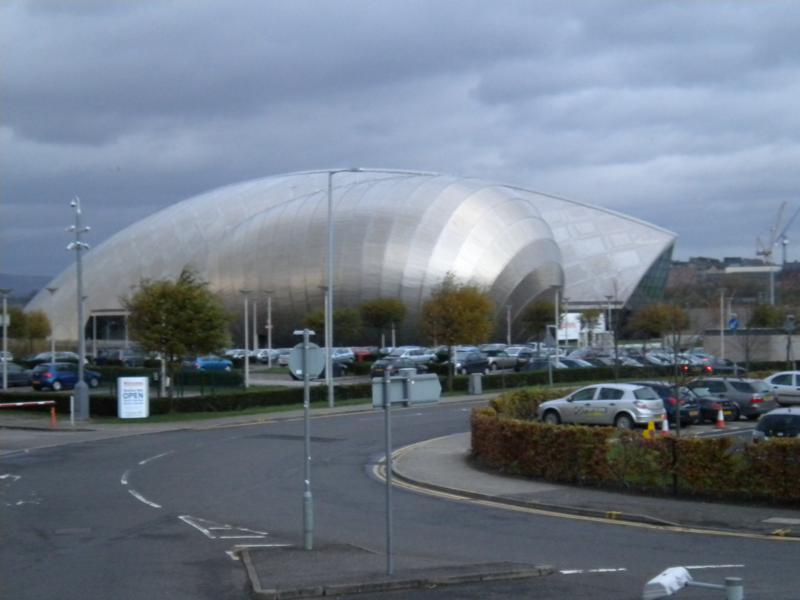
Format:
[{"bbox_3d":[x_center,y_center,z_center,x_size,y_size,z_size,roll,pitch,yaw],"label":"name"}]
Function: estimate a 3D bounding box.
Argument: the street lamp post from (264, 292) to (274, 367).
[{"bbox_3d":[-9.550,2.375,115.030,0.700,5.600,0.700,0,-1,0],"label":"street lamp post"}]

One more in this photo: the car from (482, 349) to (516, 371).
[{"bbox_3d":[6.849,3.985,103.000,1.700,1.430,4.000,0,-1,-45],"label":"car"}]

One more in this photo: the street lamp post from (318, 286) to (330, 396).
[{"bbox_3d":[-3.979,2.006,84.500,0.750,5.480,0.750,-1,0,0],"label":"street lamp post"}]

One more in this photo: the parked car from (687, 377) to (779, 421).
[{"bbox_3d":[11.516,3.623,58.100,4.600,1.500,1.770,-1,-1,40],"label":"parked car"}]

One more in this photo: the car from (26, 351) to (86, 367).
[{"bbox_3d":[-22.732,4.183,104.000,4.250,1.480,1.750,0,-1,-29],"label":"car"}]

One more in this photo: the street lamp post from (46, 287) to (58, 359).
[{"bbox_3d":[-21.210,1.955,96.000,0.720,5.500,0.720,-1,0,0],"label":"street lamp post"}]

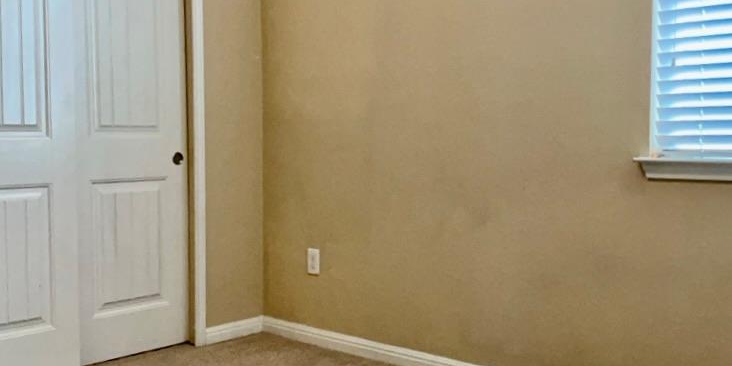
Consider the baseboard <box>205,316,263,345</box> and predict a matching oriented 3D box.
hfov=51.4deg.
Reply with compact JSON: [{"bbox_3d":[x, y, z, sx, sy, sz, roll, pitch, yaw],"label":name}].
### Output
[{"bbox_3d":[-0.654,0.728,3.781,0.015,0.082,0.355,3,4,42],"label":"baseboard"}]

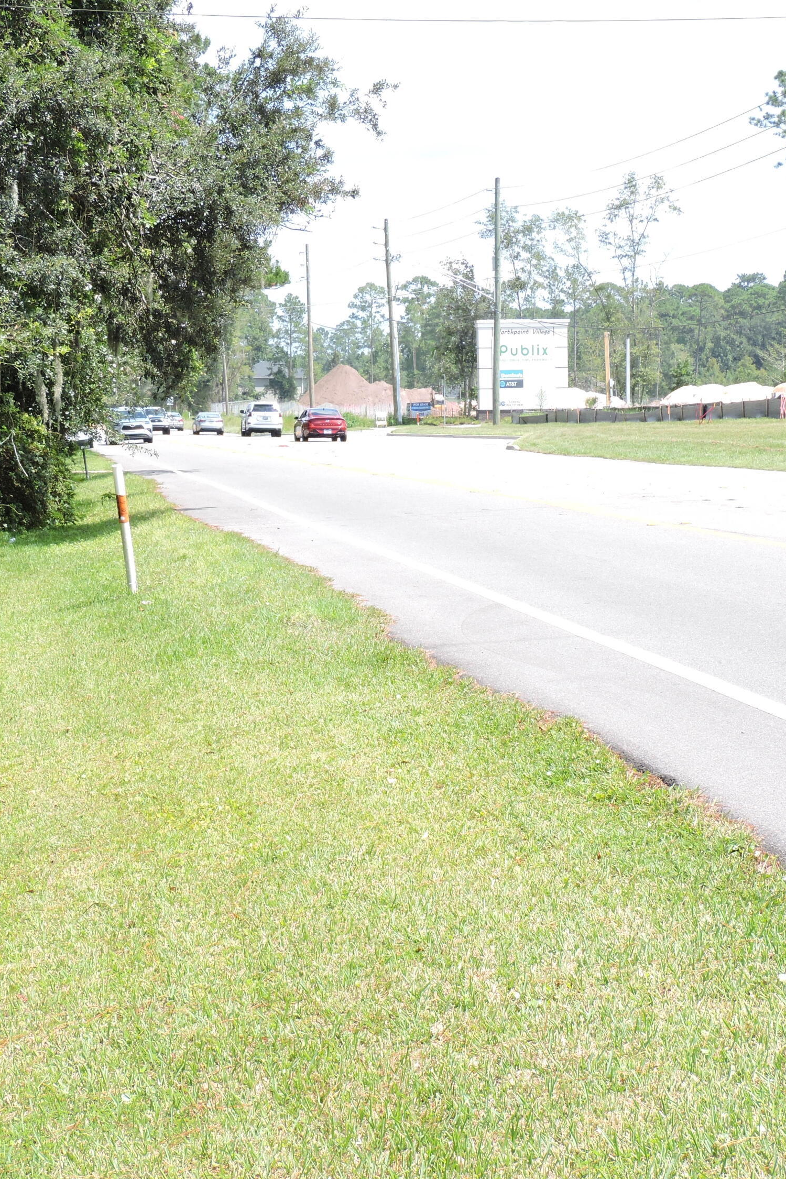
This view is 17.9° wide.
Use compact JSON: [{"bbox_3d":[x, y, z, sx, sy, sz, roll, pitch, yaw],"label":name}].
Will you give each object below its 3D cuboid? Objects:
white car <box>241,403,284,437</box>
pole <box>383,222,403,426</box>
[{"bbox_3d":[-6.781,-8.766,129.000,1.900,1.790,4.750,-1,4,-9],"label":"white car"},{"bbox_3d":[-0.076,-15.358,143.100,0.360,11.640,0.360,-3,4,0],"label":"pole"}]

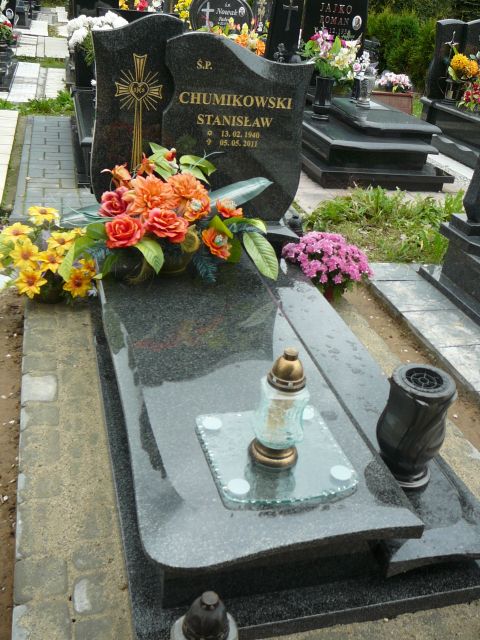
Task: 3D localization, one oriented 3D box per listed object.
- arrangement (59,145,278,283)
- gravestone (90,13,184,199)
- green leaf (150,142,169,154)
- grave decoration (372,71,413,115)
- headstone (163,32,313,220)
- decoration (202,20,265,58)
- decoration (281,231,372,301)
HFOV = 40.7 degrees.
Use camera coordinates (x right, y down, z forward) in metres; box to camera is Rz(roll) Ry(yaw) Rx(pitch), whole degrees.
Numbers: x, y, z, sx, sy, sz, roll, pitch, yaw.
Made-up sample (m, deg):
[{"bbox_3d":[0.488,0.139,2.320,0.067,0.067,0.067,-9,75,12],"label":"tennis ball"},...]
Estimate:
[{"bbox_3d":[-0.265,-0.441,2.549,0.842,0.476,0.414,-2,31,-16],"label":"arrangement"},{"bbox_3d":[-0.455,-0.873,2.809,0.373,0.848,0.068,-2,31,-16],"label":"gravestone"},{"bbox_3d":[-0.309,-0.654,2.462,0.083,0.050,0.055,-2,31,-16],"label":"green leaf"},{"bbox_3d":[1.758,-2.545,7.297,0.470,0.420,0.300,-2,31,-16],"label":"grave decoration"},{"bbox_3d":[-0.023,-0.836,2.890,0.669,0.807,0.068,-2,31,-16],"label":"headstone"},{"bbox_3d":[-0.042,-2.307,5.436,0.590,0.420,0.350,-2,31,-16],"label":"decoration"},{"bbox_3d":[0.405,-0.269,3.152,0.462,0.310,0.407,-2,31,-16],"label":"decoration"}]

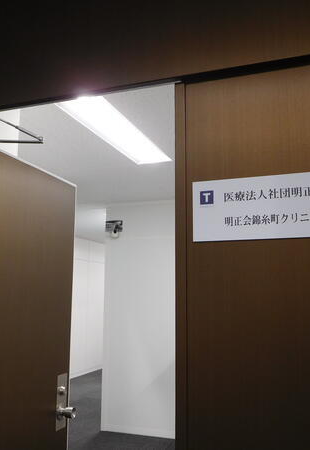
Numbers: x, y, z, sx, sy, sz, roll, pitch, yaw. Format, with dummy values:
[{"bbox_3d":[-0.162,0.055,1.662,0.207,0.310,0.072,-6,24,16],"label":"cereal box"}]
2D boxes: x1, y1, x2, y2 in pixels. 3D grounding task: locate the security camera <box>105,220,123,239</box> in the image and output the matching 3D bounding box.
[{"bbox_3d":[-0.476,0.057,5.142,0.164,0.192,0.170,-1,-9,8],"label":"security camera"}]

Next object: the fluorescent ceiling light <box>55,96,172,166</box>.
[{"bbox_3d":[-0.221,-0.626,3.013,0.303,0.070,1.290,-3,-10,20],"label":"fluorescent ceiling light"}]

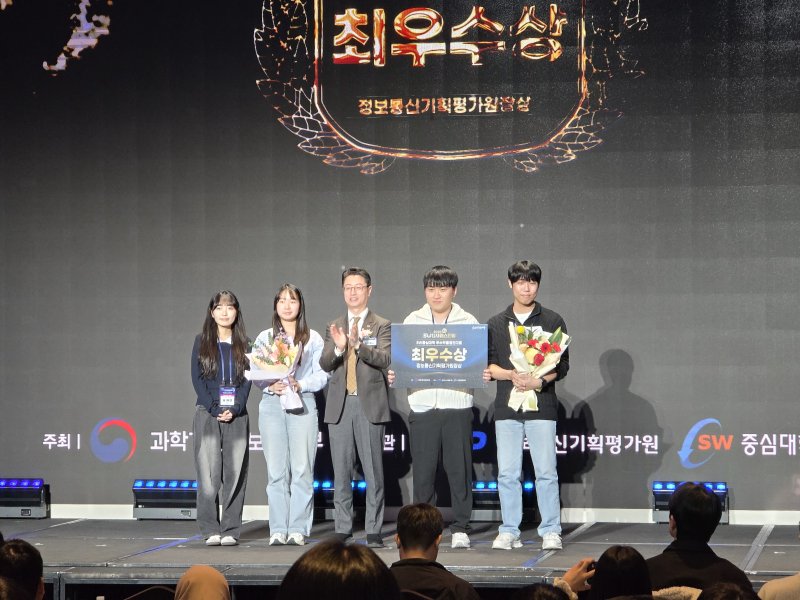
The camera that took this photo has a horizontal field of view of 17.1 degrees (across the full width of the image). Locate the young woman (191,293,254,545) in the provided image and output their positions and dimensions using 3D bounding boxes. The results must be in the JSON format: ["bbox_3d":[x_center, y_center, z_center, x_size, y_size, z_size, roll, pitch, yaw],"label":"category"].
[{"bbox_3d":[-1.132,0.744,16.826,0.400,1.604,0.280,0,-1,-6],"label":"young woman"}]

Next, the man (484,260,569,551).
[{"bbox_3d":[0.782,0.646,16.380,0.520,1.774,0.370,0,-1,11],"label":"man"}]

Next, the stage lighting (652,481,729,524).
[{"bbox_3d":[2.018,1.419,18.495,0.500,0.283,0.170,0,-1,10],"label":"stage lighting"}]

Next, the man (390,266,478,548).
[{"bbox_3d":[0.231,0.664,16.612,0.580,1.749,0.370,0,-1,9],"label":"man"}]

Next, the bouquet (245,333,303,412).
[{"bbox_3d":[-0.783,0.443,16.593,0.320,0.460,0.240,-19,16,3],"label":"bouquet"}]

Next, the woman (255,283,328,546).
[{"bbox_3d":[-0.694,0.719,16.793,0.460,1.650,0.340,0,-1,2],"label":"woman"}]

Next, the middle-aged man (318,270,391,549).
[{"bbox_3d":[-0.274,0.668,16.593,0.440,1.743,0.370,0,-1,11],"label":"middle-aged man"}]

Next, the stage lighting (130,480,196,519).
[{"bbox_3d":[-1.666,1.439,19.080,0.500,0.283,0.170,0,-1,10],"label":"stage lighting"}]

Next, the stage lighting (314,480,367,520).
[{"bbox_3d":[-0.438,1.432,18.889,0.500,0.283,0.170,0,-1,10],"label":"stage lighting"}]

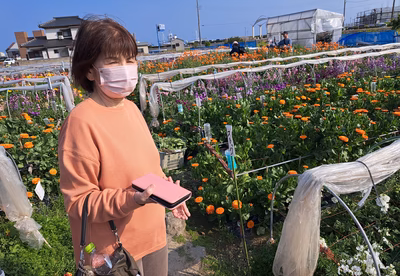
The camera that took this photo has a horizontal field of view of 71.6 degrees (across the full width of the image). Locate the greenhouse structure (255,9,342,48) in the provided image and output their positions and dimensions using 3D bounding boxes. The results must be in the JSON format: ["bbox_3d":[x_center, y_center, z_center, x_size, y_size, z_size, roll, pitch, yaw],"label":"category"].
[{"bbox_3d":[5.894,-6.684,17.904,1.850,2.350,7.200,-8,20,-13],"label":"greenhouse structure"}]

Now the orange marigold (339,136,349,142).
[{"bbox_3d":[1.216,0.009,2.350,0.075,0.030,0.075,27,26,25],"label":"orange marigold"}]

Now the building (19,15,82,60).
[{"bbox_3d":[-27.617,-20.133,55.338,12.000,7.900,8.500,-3,19,0],"label":"building"}]

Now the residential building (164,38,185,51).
[{"bbox_3d":[-6.840,-24.619,73.698,5.300,3.400,5.500,-3,19,0],"label":"residential building"}]

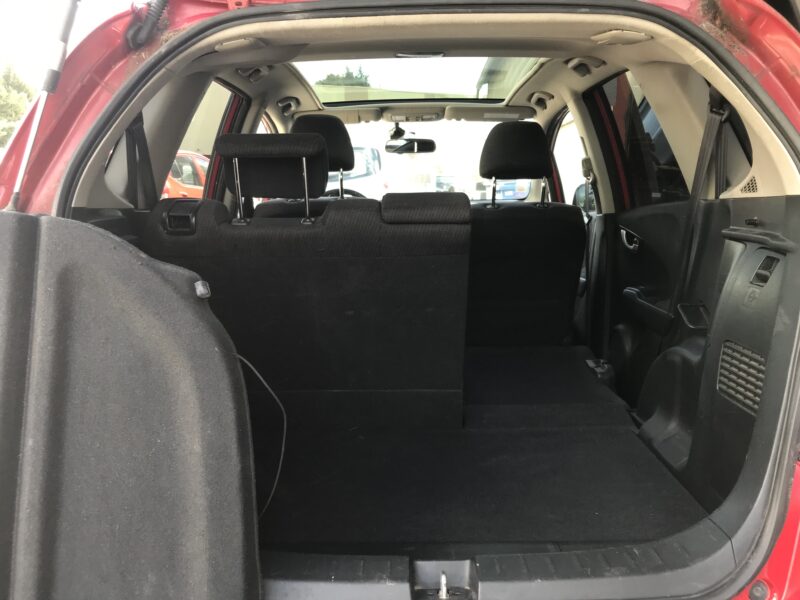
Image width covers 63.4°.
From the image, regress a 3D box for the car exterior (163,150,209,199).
[{"bbox_3d":[-3.680,-1.550,10.300,1.730,1.500,3.950,1,11,8],"label":"car exterior"}]

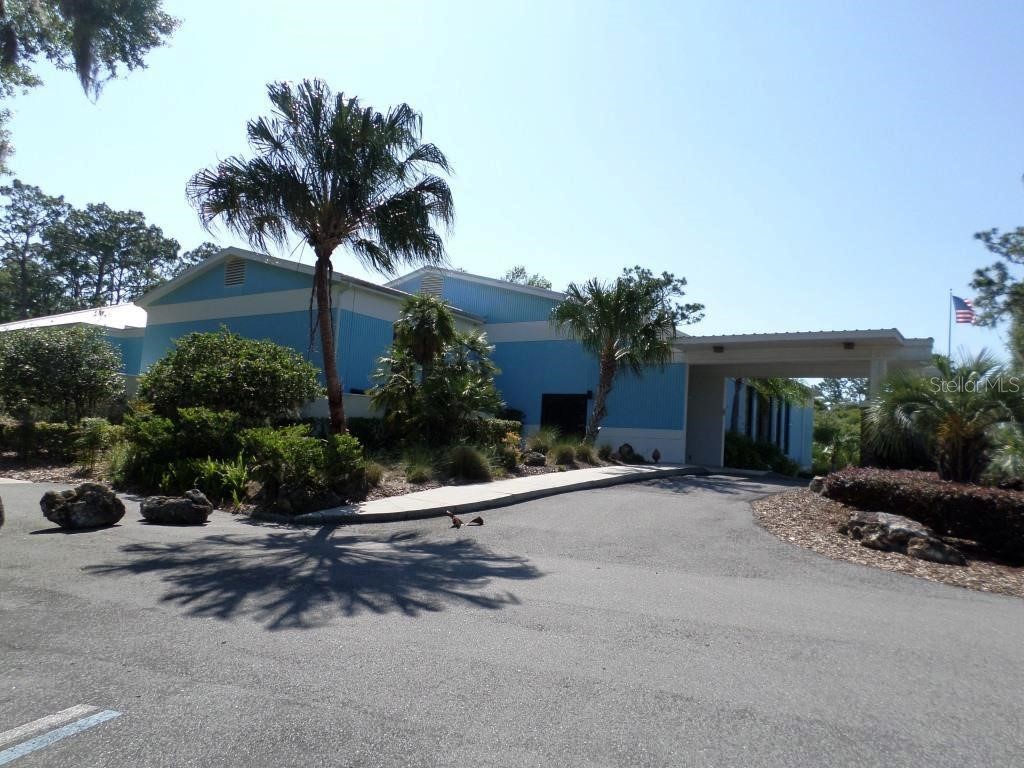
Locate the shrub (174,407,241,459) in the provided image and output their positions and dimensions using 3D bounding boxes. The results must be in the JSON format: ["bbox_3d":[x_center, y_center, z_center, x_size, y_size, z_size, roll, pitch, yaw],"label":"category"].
[{"bbox_3d":[-6.423,1.086,15.600,1.420,1.300,1.300,6,-6,-22],"label":"shrub"}]

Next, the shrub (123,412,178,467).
[{"bbox_3d":[-7.626,1.202,15.600,1.250,1.320,1.200,6,-6,-26],"label":"shrub"}]

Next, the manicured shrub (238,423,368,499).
[{"bbox_3d":[-3.672,1.387,12.900,2.150,1.380,1.700,5,-5,-15],"label":"manicured shrub"}]

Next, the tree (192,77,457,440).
[{"bbox_3d":[-3.969,-2.105,14.720,5.100,8.100,5.100,5,-5,-16],"label":"tree"}]

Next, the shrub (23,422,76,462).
[{"bbox_3d":[-12.196,1.543,19.500,1.500,1.100,1.100,7,-6,-31],"label":"shrub"}]

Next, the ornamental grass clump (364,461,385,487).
[{"bbox_3d":[-2.847,1.840,15.200,0.470,0.520,0.460,5,-5,-10],"label":"ornamental grass clump"}]

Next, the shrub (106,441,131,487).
[{"bbox_3d":[-9.791,1.978,18.400,0.560,1.100,0.560,6,-6,-27],"label":"shrub"}]

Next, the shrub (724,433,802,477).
[{"bbox_3d":[9.251,2.630,27.200,1.600,1.350,4.200,0,-6,36],"label":"shrub"}]

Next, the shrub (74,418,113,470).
[{"bbox_3d":[-12.025,1.685,21.300,1.000,1.480,1.000,7,-6,-29],"label":"shrub"}]

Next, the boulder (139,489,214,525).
[{"bbox_3d":[-4.840,1.780,10.700,1.020,0.470,0.680,6,-6,-23],"label":"boulder"}]

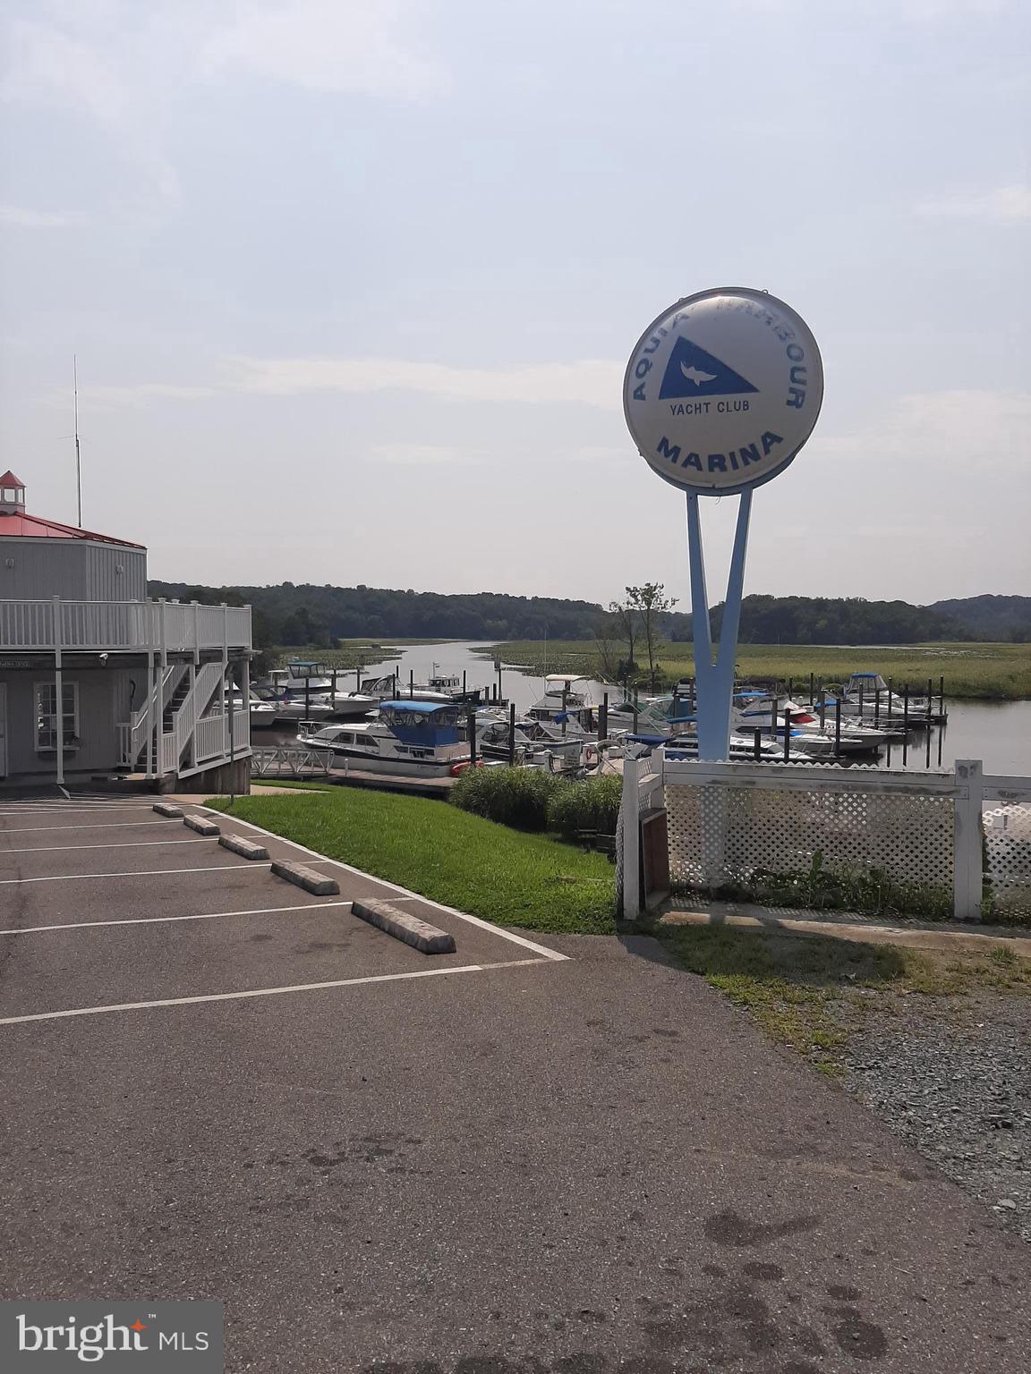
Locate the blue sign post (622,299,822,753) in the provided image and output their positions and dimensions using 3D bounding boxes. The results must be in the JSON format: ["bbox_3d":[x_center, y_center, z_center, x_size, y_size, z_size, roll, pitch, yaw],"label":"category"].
[{"bbox_3d":[2.022,-0.977,10.163,1.940,5.820,0.420,1,3,18],"label":"blue sign post"}]

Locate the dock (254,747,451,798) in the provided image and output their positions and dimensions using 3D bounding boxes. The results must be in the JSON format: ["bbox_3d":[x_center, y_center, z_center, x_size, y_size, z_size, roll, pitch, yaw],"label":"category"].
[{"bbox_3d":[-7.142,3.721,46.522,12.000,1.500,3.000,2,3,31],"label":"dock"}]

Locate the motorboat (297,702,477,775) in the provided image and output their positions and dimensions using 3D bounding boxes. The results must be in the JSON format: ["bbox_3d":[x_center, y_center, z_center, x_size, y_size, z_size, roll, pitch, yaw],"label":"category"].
[{"bbox_3d":[-6.601,2.475,49.842,10.400,3.650,3.600,2,3,31],"label":"motorboat"}]

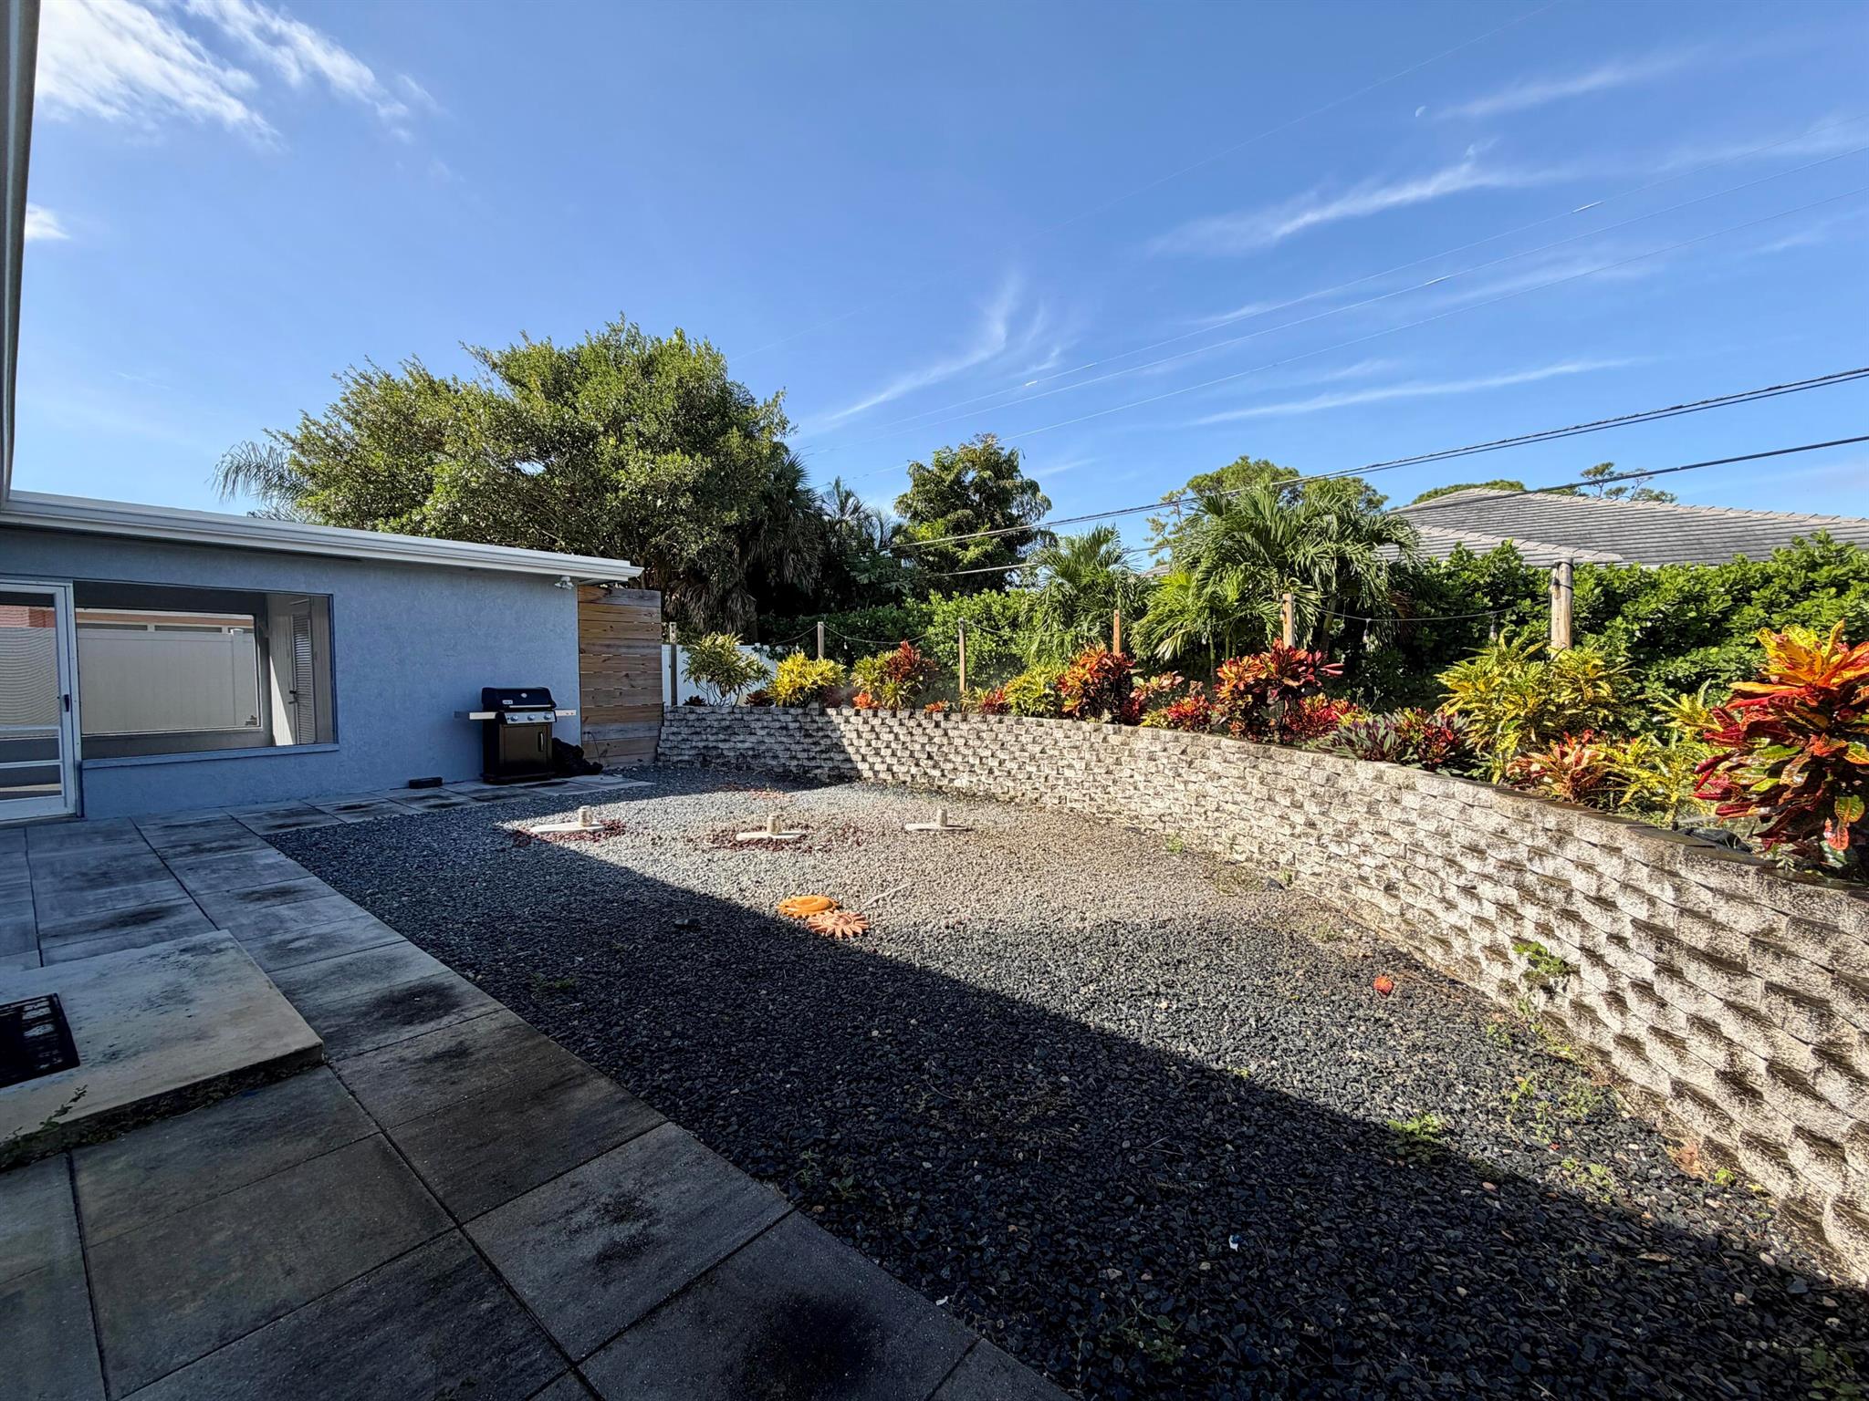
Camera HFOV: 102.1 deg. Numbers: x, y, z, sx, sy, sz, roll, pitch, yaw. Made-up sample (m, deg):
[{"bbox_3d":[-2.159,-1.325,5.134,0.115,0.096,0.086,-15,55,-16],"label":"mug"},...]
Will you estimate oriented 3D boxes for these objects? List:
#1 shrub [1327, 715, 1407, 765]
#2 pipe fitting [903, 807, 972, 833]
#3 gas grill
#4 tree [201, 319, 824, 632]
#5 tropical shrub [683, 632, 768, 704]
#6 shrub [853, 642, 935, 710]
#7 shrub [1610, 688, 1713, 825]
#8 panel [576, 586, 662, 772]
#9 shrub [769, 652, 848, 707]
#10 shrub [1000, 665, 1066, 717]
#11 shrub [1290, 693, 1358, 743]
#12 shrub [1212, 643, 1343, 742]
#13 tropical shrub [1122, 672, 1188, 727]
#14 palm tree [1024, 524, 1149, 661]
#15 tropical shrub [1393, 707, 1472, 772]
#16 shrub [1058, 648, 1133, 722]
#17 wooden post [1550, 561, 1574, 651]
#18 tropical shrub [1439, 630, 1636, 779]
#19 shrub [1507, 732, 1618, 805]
[{"bbox_3d":[2.880,0.242,5.056,0.480,0.300,0.450,2,3,30],"label":"shrub"},{"bbox_3d":[0.023,1.036,6.706,0.570,0.190,0.280,0,3,0],"label":"pipe fitting"},{"bbox_3d":[-5.061,0.447,9.209,0.650,1.140,1.250,3,4,43],"label":"gas grill"},{"bbox_3d":[-9.223,-3.974,16.690,11.500,8.858,10.000,-1,3,-29],"label":"tree"},{"bbox_3d":[-3.124,-0.460,11.350,1.280,1.100,1.150,0,3,-15],"label":"tropical shrub"},{"bbox_3d":[-0.531,-0.299,10.000,1.100,0.950,0.950,1,3,-3],"label":"shrub"},{"bbox_3d":[2.943,0.215,3.050,0.420,0.570,0.420,3,4,44],"label":"shrub"},{"bbox_3d":[-4.416,-0.293,10.681,0.070,2.500,1.240,3,3,39],"label":"panel"},{"bbox_3d":[-1.813,-0.283,10.850,1.100,0.820,0.950,0,3,-9],"label":"shrub"},{"bbox_3d":[1.108,-0.107,8.500,0.820,0.640,0.750,1,3,7],"label":"shrub"},{"bbox_3d":[2.911,0.143,5.659,0.470,0.407,0.450,2,3,27],"label":"shrub"},{"bbox_3d":[2.815,-0.076,6.217,0.970,0.795,0.900,2,3,24],"label":"shrub"},{"bbox_3d":[2.177,-0.015,7.562,0.620,0.540,0.600,1,3,16],"label":"tropical shrub"},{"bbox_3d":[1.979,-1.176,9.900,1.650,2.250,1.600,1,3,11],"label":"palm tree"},{"bbox_3d":[2.993,0.233,4.550,0.440,0.400,0.420,2,3,33],"label":"tropical shrub"},{"bbox_3d":[1.724,-0.173,8.117,0.790,0.796,0.750,1,3,12],"label":"shrub"},{"bbox_3d":[3.605,-0.196,4.376,0.095,1.214,0.095,3,3,39],"label":"wooden post"},{"bbox_3d":[3.297,0.017,4.167,0.870,0.797,0.850,3,3,38],"label":"tropical shrub"},{"bbox_3d":[2.905,0.297,3.507,0.420,0.304,0.420,3,3,40],"label":"shrub"}]

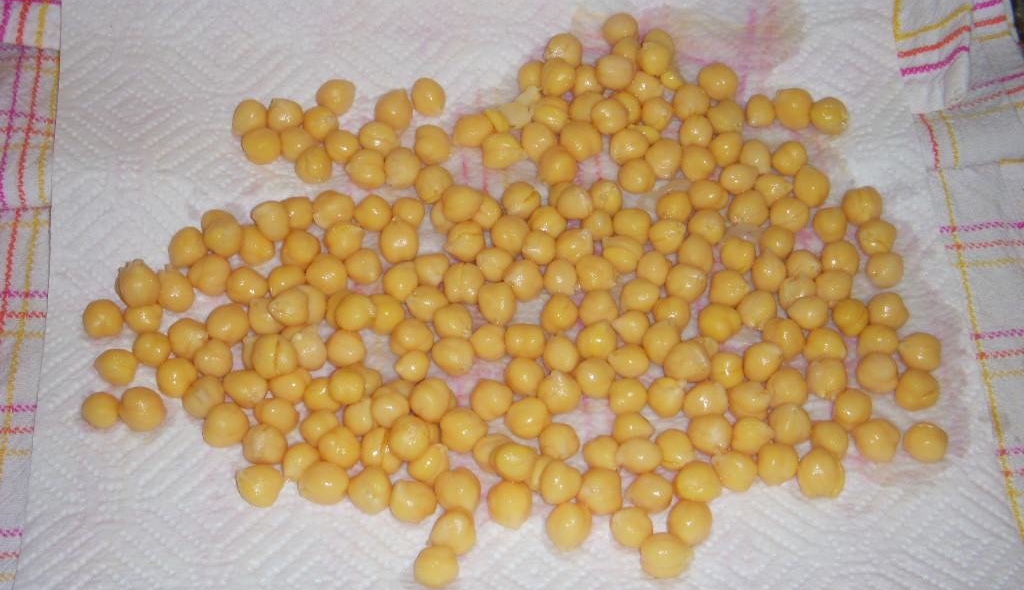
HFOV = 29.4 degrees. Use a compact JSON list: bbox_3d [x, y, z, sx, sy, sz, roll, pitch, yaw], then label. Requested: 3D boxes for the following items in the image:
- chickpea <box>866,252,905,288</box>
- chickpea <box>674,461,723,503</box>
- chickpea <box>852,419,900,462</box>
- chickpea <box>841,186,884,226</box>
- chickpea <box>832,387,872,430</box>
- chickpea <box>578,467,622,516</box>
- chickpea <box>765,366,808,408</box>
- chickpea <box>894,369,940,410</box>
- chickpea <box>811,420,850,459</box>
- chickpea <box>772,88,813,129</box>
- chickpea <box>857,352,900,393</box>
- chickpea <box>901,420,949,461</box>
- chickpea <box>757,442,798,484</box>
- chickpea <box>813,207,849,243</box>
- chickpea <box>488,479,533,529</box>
[{"bbox_3d":[0.113,-0.008,0.592,0.011,0.010,0.011,0,56,-3],"label":"chickpea"},{"bbox_3d":[0.052,0.053,0.549,0.014,0.011,0.012,-1,57,0],"label":"chickpea"},{"bbox_3d":[0.104,0.042,0.557,0.014,0.012,0.013,0,56,-3],"label":"chickpea"},{"bbox_3d":[0.108,-0.028,0.604,0.013,0.011,0.013,0,56,-3],"label":"chickpea"},{"bbox_3d":[0.098,0.033,0.563,0.011,0.011,0.013,0,56,-3],"label":"chickpea"},{"bbox_3d":[0.025,0.055,0.544,0.013,0.012,0.014,0,56,-3],"label":"chickpea"},{"bbox_3d":[0.080,0.027,0.566,0.012,0.011,0.012,-1,57,0],"label":"chickpea"},{"bbox_3d":[0.117,0.027,0.565,0.013,0.012,0.012,-1,57,0],"label":"chickpea"},{"bbox_3d":[0.091,0.042,0.556,0.011,0.011,0.011,-1,57,0],"label":"chickpea"},{"bbox_3d":[0.089,-0.059,0.621,0.012,0.013,0.014,-1,57,0],"label":"chickpea"},{"bbox_3d":[0.106,0.023,0.568,0.012,0.012,0.012,-1,57,0],"label":"chickpea"},{"bbox_3d":[0.118,0.042,0.558,0.013,0.011,0.012,0,56,-3],"label":"chickpea"},{"bbox_3d":[0.075,0.048,0.552,0.012,0.012,0.012,-1,57,0],"label":"chickpea"},{"bbox_3d":[0.098,-0.021,0.600,0.011,0.010,0.011,0,56,-3],"label":"chickpea"},{"bbox_3d":[-0.001,0.058,0.541,0.013,0.012,0.015,0,56,-3],"label":"chickpea"}]

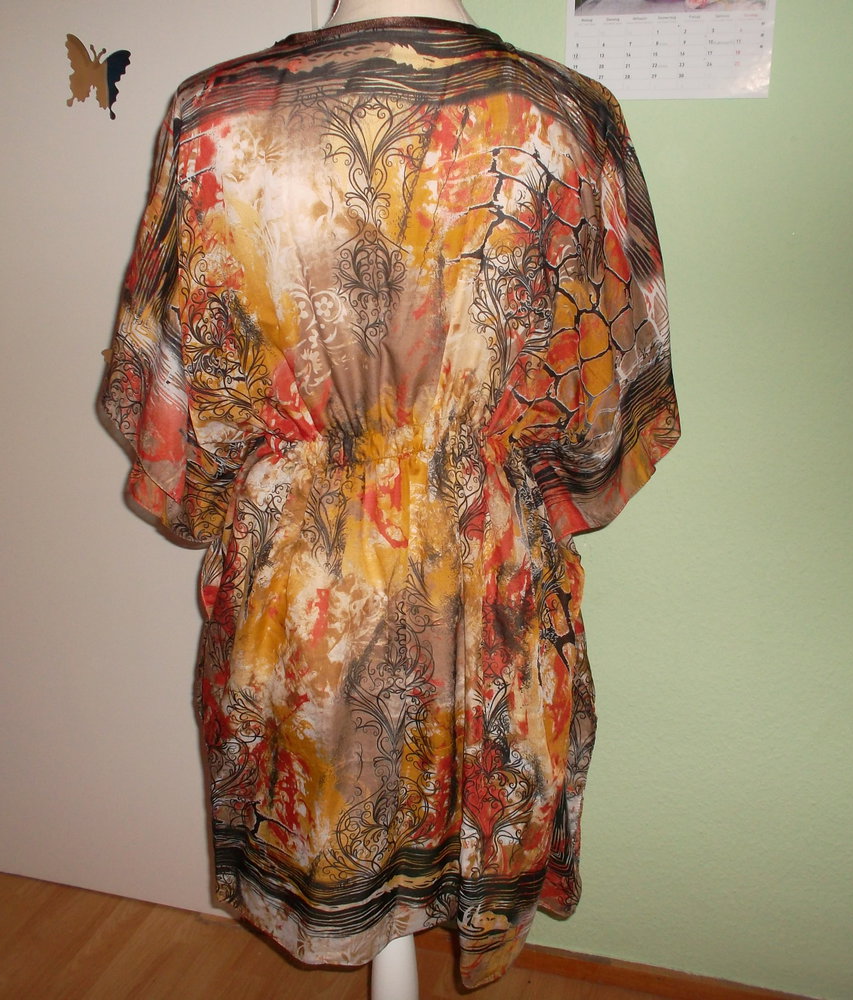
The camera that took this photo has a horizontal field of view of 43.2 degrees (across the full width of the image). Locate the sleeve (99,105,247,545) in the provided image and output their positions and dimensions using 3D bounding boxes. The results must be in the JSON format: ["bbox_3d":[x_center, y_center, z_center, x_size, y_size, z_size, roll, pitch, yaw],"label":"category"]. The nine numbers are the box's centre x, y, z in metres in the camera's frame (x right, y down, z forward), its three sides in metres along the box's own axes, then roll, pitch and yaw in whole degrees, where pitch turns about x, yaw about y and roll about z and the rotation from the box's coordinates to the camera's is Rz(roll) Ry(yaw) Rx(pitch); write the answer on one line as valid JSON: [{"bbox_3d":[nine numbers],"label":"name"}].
[{"bbox_3d":[-0.235,-0.172,1.060,0.135,0.405,0.180,-1,18,0],"label":"sleeve"}]

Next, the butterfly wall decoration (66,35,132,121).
[{"bbox_3d":[-0.456,-0.578,1.477,0.101,0.097,0.006,19,22,11],"label":"butterfly wall decoration"}]

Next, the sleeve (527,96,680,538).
[{"bbox_3d":[0.165,-0.179,1.060,0.135,0.405,0.180,-1,18,0],"label":"sleeve"}]

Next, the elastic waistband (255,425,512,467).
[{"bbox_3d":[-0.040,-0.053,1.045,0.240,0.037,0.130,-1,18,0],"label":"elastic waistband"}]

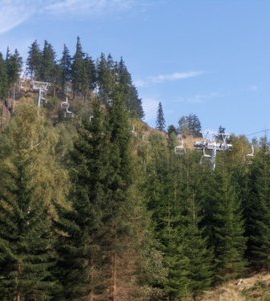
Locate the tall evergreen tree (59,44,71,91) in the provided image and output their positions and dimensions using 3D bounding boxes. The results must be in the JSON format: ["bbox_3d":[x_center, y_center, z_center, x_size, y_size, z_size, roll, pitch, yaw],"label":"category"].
[{"bbox_3d":[-19.525,-23.177,260.000,3.512,13.468,3.512,0,-9,0],"label":"tall evergreen tree"}]

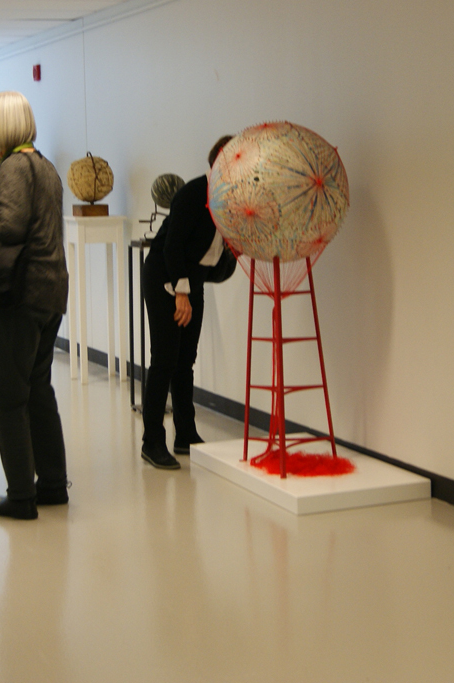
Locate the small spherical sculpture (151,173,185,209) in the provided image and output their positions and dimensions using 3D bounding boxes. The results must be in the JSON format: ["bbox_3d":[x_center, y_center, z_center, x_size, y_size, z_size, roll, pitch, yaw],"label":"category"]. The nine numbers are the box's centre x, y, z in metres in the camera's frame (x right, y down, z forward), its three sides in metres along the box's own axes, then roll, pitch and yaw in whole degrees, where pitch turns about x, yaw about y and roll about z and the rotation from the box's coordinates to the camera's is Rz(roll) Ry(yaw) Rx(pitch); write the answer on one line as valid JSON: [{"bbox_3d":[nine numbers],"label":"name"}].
[{"bbox_3d":[-0.338,-0.871,7.412,0.203,0.203,0.203,-1,7,0],"label":"small spherical sculpture"}]

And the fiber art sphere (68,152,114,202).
[{"bbox_3d":[-0.892,-1.065,8.364,0.300,0.310,0.300,-1,7,0],"label":"fiber art sphere"}]

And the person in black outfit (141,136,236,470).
[{"bbox_3d":[-0.162,-0.181,6.021,0.580,1.500,0.460,3,8,27],"label":"person in black outfit"}]

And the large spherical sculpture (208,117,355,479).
[{"bbox_3d":[0.246,-0.195,5.517,0.610,1.490,0.610,-1,7,0],"label":"large spherical sculpture"}]

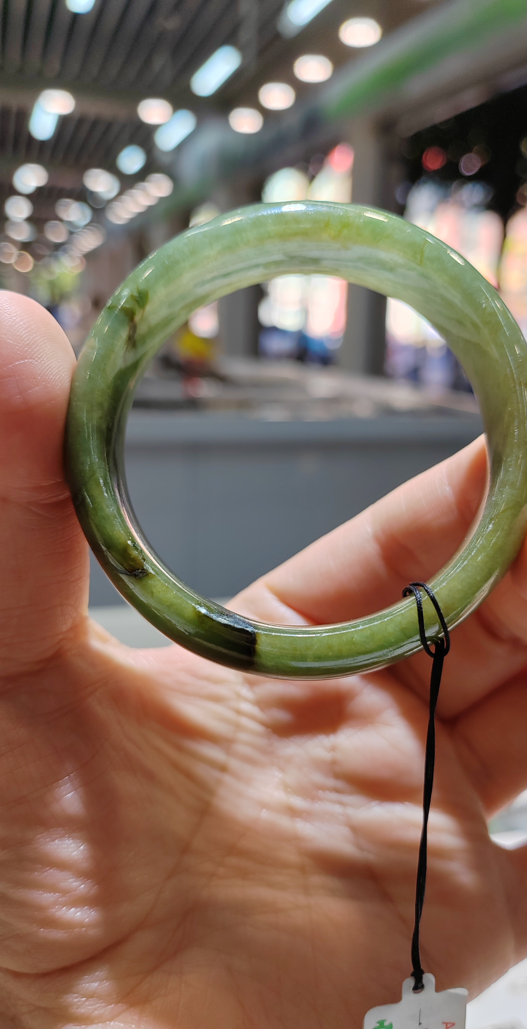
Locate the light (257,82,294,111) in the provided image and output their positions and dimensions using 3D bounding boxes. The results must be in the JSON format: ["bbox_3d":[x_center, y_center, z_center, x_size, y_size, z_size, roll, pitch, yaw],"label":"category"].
[{"bbox_3d":[0.128,-4.039,7.755,0.180,0.060,0.180,-4,15,-18],"label":"light"}]

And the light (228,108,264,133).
[{"bbox_3d":[-0.193,-4.301,8.764,0.180,0.060,0.180,-4,15,-18],"label":"light"}]

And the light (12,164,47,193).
[{"bbox_3d":[-3.675,-5.363,12.718,0.180,0.060,0.180,-4,15,-18],"label":"light"}]

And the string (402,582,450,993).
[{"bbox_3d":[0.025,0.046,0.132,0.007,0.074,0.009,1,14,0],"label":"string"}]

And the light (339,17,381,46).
[{"bbox_3d":[0.714,-3.561,5.916,0.180,0.060,0.180,-4,15,-18],"label":"light"}]

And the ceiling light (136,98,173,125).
[{"bbox_3d":[-1.138,-4.227,8.415,0.180,0.060,0.180,-4,15,-18],"label":"ceiling light"}]

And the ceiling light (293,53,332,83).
[{"bbox_3d":[0.421,-3.800,6.836,0.180,0.060,0.180,-4,15,-18],"label":"ceiling light"}]

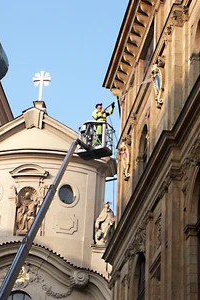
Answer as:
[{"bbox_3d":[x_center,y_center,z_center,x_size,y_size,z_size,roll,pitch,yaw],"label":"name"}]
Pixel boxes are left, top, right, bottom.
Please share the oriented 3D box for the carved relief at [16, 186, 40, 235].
[{"bbox_3d":[-3.942,3.316,46.623,1.100,2.650,0.500,-1,-28,8],"label":"carved relief"}]

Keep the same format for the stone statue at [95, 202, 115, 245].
[{"bbox_3d":[0.307,4.035,46.845,1.050,2.300,0.750,-2,-29,10],"label":"stone statue"}]

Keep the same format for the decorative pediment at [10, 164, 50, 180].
[{"bbox_3d":[-3.880,1.232,47.295,2.070,0.720,0.500,-1,-28,8],"label":"decorative pediment"}]

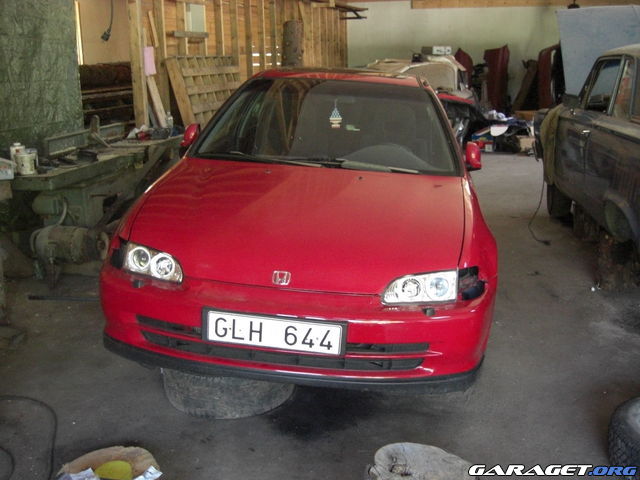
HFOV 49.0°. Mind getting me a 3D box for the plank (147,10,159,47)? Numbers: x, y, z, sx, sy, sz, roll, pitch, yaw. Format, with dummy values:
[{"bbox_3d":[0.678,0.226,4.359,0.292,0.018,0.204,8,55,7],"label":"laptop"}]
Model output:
[{"bbox_3d":[-1.946,-2.463,8.200,0.035,0.410,0.065,-1,20,16],"label":"plank"}]

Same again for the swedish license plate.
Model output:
[{"bbox_3d":[-0.162,0.331,2.490,0.485,0.113,0.015,5,15,9],"label":"swedish license plate"}]

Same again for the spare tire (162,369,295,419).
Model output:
[{"bbox_3d":[-0.397,0.584,3.100,0.575,0.180,0.575,0,14,6],"label":"spare tire"}]

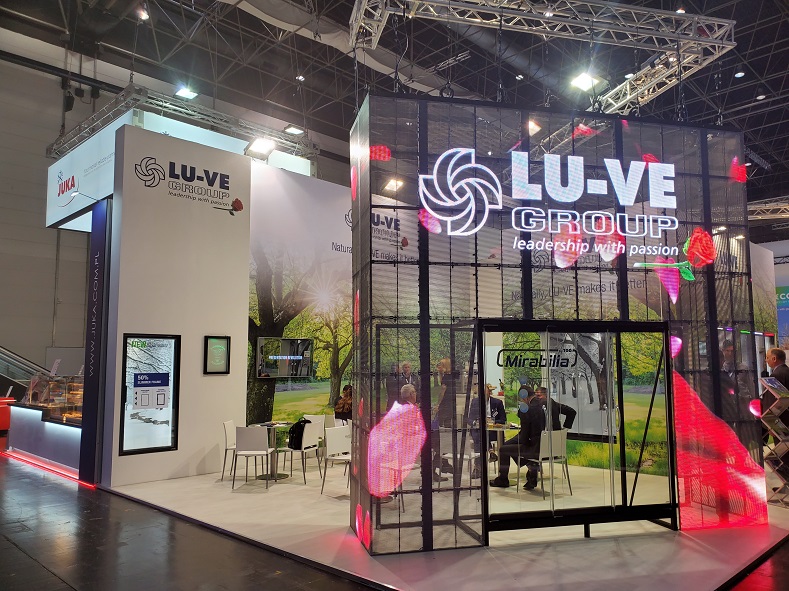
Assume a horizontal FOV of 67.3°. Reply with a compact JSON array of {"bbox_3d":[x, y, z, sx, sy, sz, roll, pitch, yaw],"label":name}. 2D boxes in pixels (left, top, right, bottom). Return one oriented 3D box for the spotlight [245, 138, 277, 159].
[{"bbox_3d":[-2.234,-2.425,9.838,0.430,0.130,0.330,6,-50,-49],"label":"spotlight"}]

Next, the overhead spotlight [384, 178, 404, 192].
[{"bbox_3d":[0.000,-2.120,11.466,0.310,0.180,0.250,5,-8,-44],"label":"overhead spotlight"}]

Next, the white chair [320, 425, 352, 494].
[{"bbox_3d":[-0.572,2.064,7.363,0.520,0.790,0.460,-5,-7,40],"label":"white chair"}]

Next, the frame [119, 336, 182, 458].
[{"bbox_3d":[-3.330,1.339,8.107,0.791,1.600,0.090,5,-8,-44],"label":"frame"}]

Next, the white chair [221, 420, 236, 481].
[{"bbox_3d":[-2.094,2.141,8.234,0.470,0.775,0.450,0,-6,-4],"label":"white chair"}]

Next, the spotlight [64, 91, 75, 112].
[{"bbox_3d":[-5.761,-3.439,10.500,0.140,0.340,0.140,-6,-8,44],"label":"spotlight"}]

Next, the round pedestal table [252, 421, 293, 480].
[{"bbox_3d":[-1.709,2.201,8.410,0.690,0.730,0.690,0,-6,0],"label":"round pedestal table"}]

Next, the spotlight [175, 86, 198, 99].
[{"bbox_3d":[-3.266,-3.164,9.300,0.240,0.140,0.310,-6,-8,44],"label":"spotlight"}]

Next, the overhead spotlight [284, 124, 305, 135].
[{"bbox_3d":[-1.869,-3.116,11.103,0.260,0.100,0.330,-5,-7,41],"label":"overhead spotlight"}]

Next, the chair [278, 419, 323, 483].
[{"bbox_3d":[-1.283,2.145,8.161,0.520,0.790,0.460,-3,-6,23],"label":"chair"}]

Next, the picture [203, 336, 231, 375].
[{"bbox_3d":[-2.663,0.904,8.871,0.425,0.565,0.070,5,-8,-44],"label":"picture"}]

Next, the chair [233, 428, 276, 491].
[{"bbox_3d":[-1.802,2.092,7.756,0.450,0.775,0.470,-1,-6,4],"label":"chair"}]

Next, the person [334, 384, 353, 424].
[{"bbox_3d":[-0.594,1.981,8.982,0.500,1.270,0.750,-2,-6,14],"label":"person"}]

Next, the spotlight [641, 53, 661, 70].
[{"bbox_3d":[3.242,-2.963,7.500,0.160,0.130,0.270,1,-6,-15],"label":"spotlight"}]

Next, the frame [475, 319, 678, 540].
[{"bbox_3d":[1.743,1.259,5.730,1.947,2.004,0.300,1,-6,-13],"label":"frame"}]

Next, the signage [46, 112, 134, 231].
[{"bbox_3d":[-4.981,-1.910,9.578,3.726,1.132,0.160,-6,-8,44],"label":"signage"}]

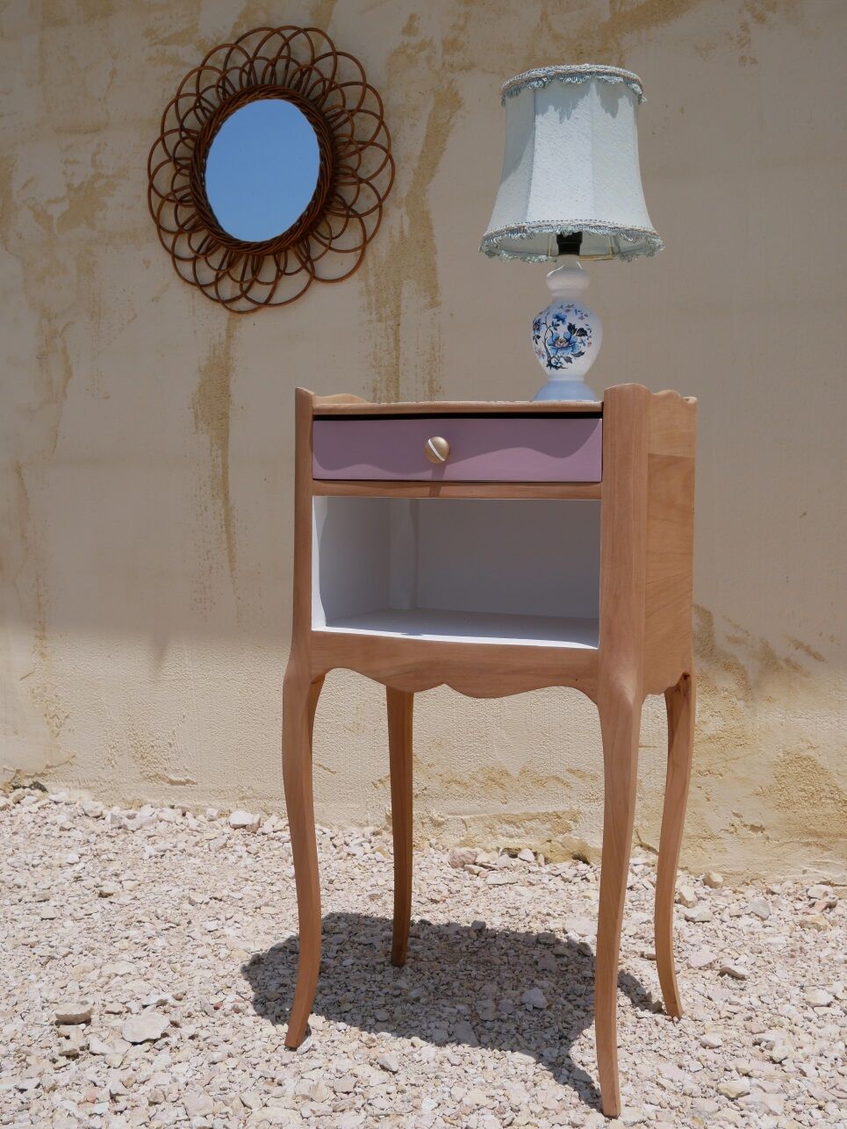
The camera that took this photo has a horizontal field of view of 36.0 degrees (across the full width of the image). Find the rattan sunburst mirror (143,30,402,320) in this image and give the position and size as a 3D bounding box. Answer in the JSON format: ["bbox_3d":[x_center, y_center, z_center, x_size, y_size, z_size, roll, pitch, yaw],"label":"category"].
[{"bbox_3d":[-0.279,-0.684,2.262,0.472,0.472,0.050,2,4,24],"label":"rattan sunburst mirror"}]

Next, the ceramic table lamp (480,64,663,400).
[{"bbox_3d":[0.155,-0.336,1.391,0.201,0.343,0.201,2,4,23],"label":"ceramic table lamp"}]

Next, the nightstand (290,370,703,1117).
[{"bbox_3d":[0.077,0.171,1.448,0.402,0.723,0.304,2,4,23],"label":"nightstand"}]

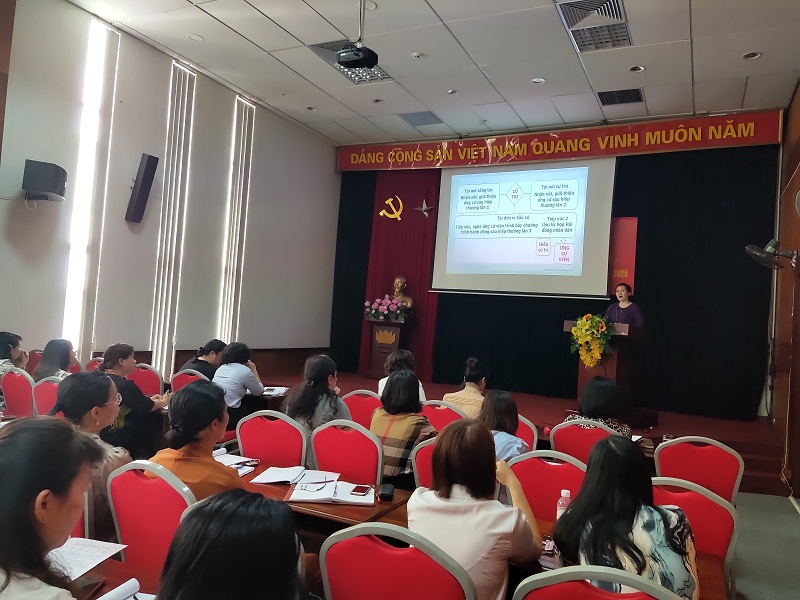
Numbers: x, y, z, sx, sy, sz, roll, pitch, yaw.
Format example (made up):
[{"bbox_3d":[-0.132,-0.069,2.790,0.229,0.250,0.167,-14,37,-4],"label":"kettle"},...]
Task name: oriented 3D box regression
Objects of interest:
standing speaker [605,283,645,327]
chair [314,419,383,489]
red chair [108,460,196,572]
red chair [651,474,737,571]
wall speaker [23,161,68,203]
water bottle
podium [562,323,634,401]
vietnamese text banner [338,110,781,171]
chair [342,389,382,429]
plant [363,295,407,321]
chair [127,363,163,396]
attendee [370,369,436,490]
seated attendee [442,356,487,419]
[{"bbox_3d":[2.703,0.633,7.127,0.480,1.670,0.350,3,-2,27],"label":"standing speaker"},{"bbox_3d":[-0.194,1.118,3.302,0.465,0.930,0.570,3,-2,28],"label":"chair"},{"bbox_3d":[-0.789,1.044,2.242,0.465,0.930,0.570,3,-2,26],"label":"red chair"},{"bbox_3d":[1.188,1.195,2.536,0.465,0.930,0.570,3,-2,27],"label":"red chair"},{"bbox_3d":[-3.587,-1.209,5.898,0.300,0.280,0.450,7,-2,-13],"label":"wall speaker"},{"bbox_3d":[0.514,0.698,1.815,0.061,0.200,0.061,3,-2,27],"label":"water bottle"},{"bbox_3d":[2.485,0.868,7.326,0.760,1.150,0.520,4,-2,27],"label":"podium"},{"bbox_3d":[1.989,-2.506,9.402,7.092,0.492,0.120,4,-2,27],"label":"vietnamese text banner"},{"bbox_3d":[-0.200,1.157,4.627,0.460,0.930,0.570,4,-2,27],"label":"chair"},{"bbox_3d":[-0.230,0.117,9.393,0.690,0.380,0.350,4,-2,27],"label":"plant"},{"bbox_3d":[-2.121,1.035,5.219,0.465,0.930,0.570,3,-2,27],"label":"chair"},{"bbox_3d":[0.001,0.970,3.231,0.460,1.170,0.620,3,-2,27],"label":"attendee"},{"bbox_3d":[0.514,1.057,4.508,0.480,1.230,0.750,3,-2,27],"label":"seated attendee"}]

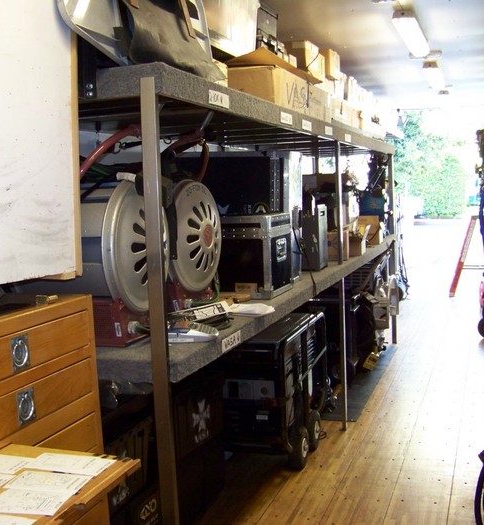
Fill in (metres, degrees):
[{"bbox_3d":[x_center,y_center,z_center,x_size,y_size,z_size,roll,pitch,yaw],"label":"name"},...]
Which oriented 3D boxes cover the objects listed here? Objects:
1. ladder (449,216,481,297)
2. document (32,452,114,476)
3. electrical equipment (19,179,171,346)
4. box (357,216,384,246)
[{"bbox_3d":[3.435,-0.098,10.633,0.700,1.150,0.480,0,6,19],"label":"ladder"},{"bbox_3d":[-0.406,0.477,1.721,0.195,0.005,0.102,0,6,19],"label":"document"},{"bbox_3d":[-0.556,-0.017,2.753,0.410,0.600,0.510,0,6,19],"label":"electrical equipment"},{"bbox_3d":[1.145,-0.285,6.494,0.200,0.250,0.240,0,6,19],"label":"box"}]

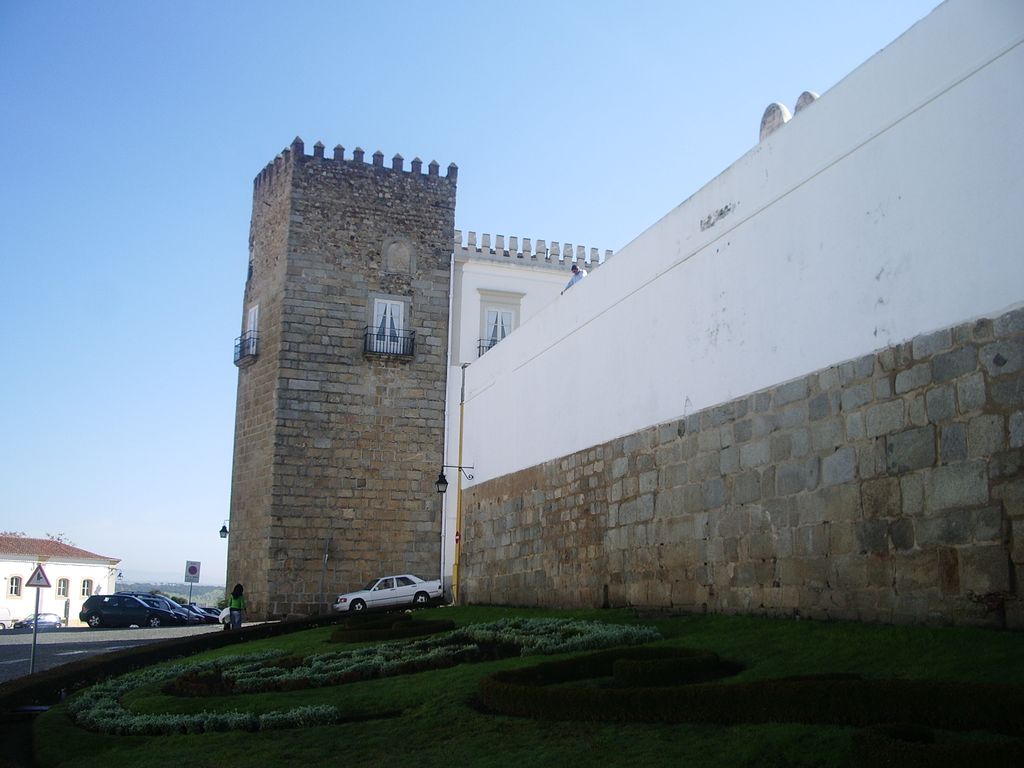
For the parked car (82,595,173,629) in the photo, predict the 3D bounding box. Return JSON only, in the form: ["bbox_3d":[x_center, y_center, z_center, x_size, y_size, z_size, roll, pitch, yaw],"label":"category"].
[{"bbox_3d":[-17.339,10.313,46.908,4.050,1.450,1.710,5,-11,-19],"label":"parked car"}]

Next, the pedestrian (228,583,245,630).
[{"bbox_3d":[-8.414,6.953,31.648,0.500,1.650,0.350,6,-12,-26],"label":"pedestrian"}]

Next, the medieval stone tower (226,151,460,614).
[{"bbox_3d":[-8.162,0.333,49.945,8.400,21.900,7.600,5,-11,-21],"label":"medieval stone tower"}]

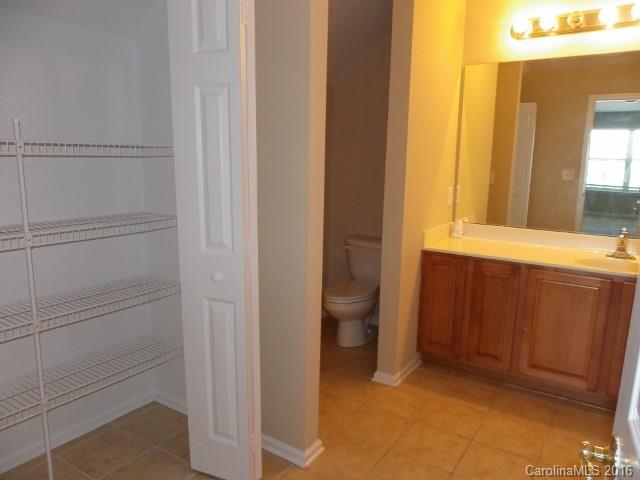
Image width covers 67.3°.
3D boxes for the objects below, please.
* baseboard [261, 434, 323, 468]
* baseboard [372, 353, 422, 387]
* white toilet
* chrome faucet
[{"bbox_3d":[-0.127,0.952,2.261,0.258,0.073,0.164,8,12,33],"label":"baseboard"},{"bbox_3d":[0.511,0.810,3.102,0.157,0.073,0.435,8,12,33],"label":"baseboard"},{"bbox_3d":[0.298,0.387,3.615,0.464,0.715,0.682,8,12,33],"label":"white toilet"},{"bbox_3d":[1.773,0.019,2.813,0.152,0.177,0.131,8,12,33],"label":"chrome faucet"}]

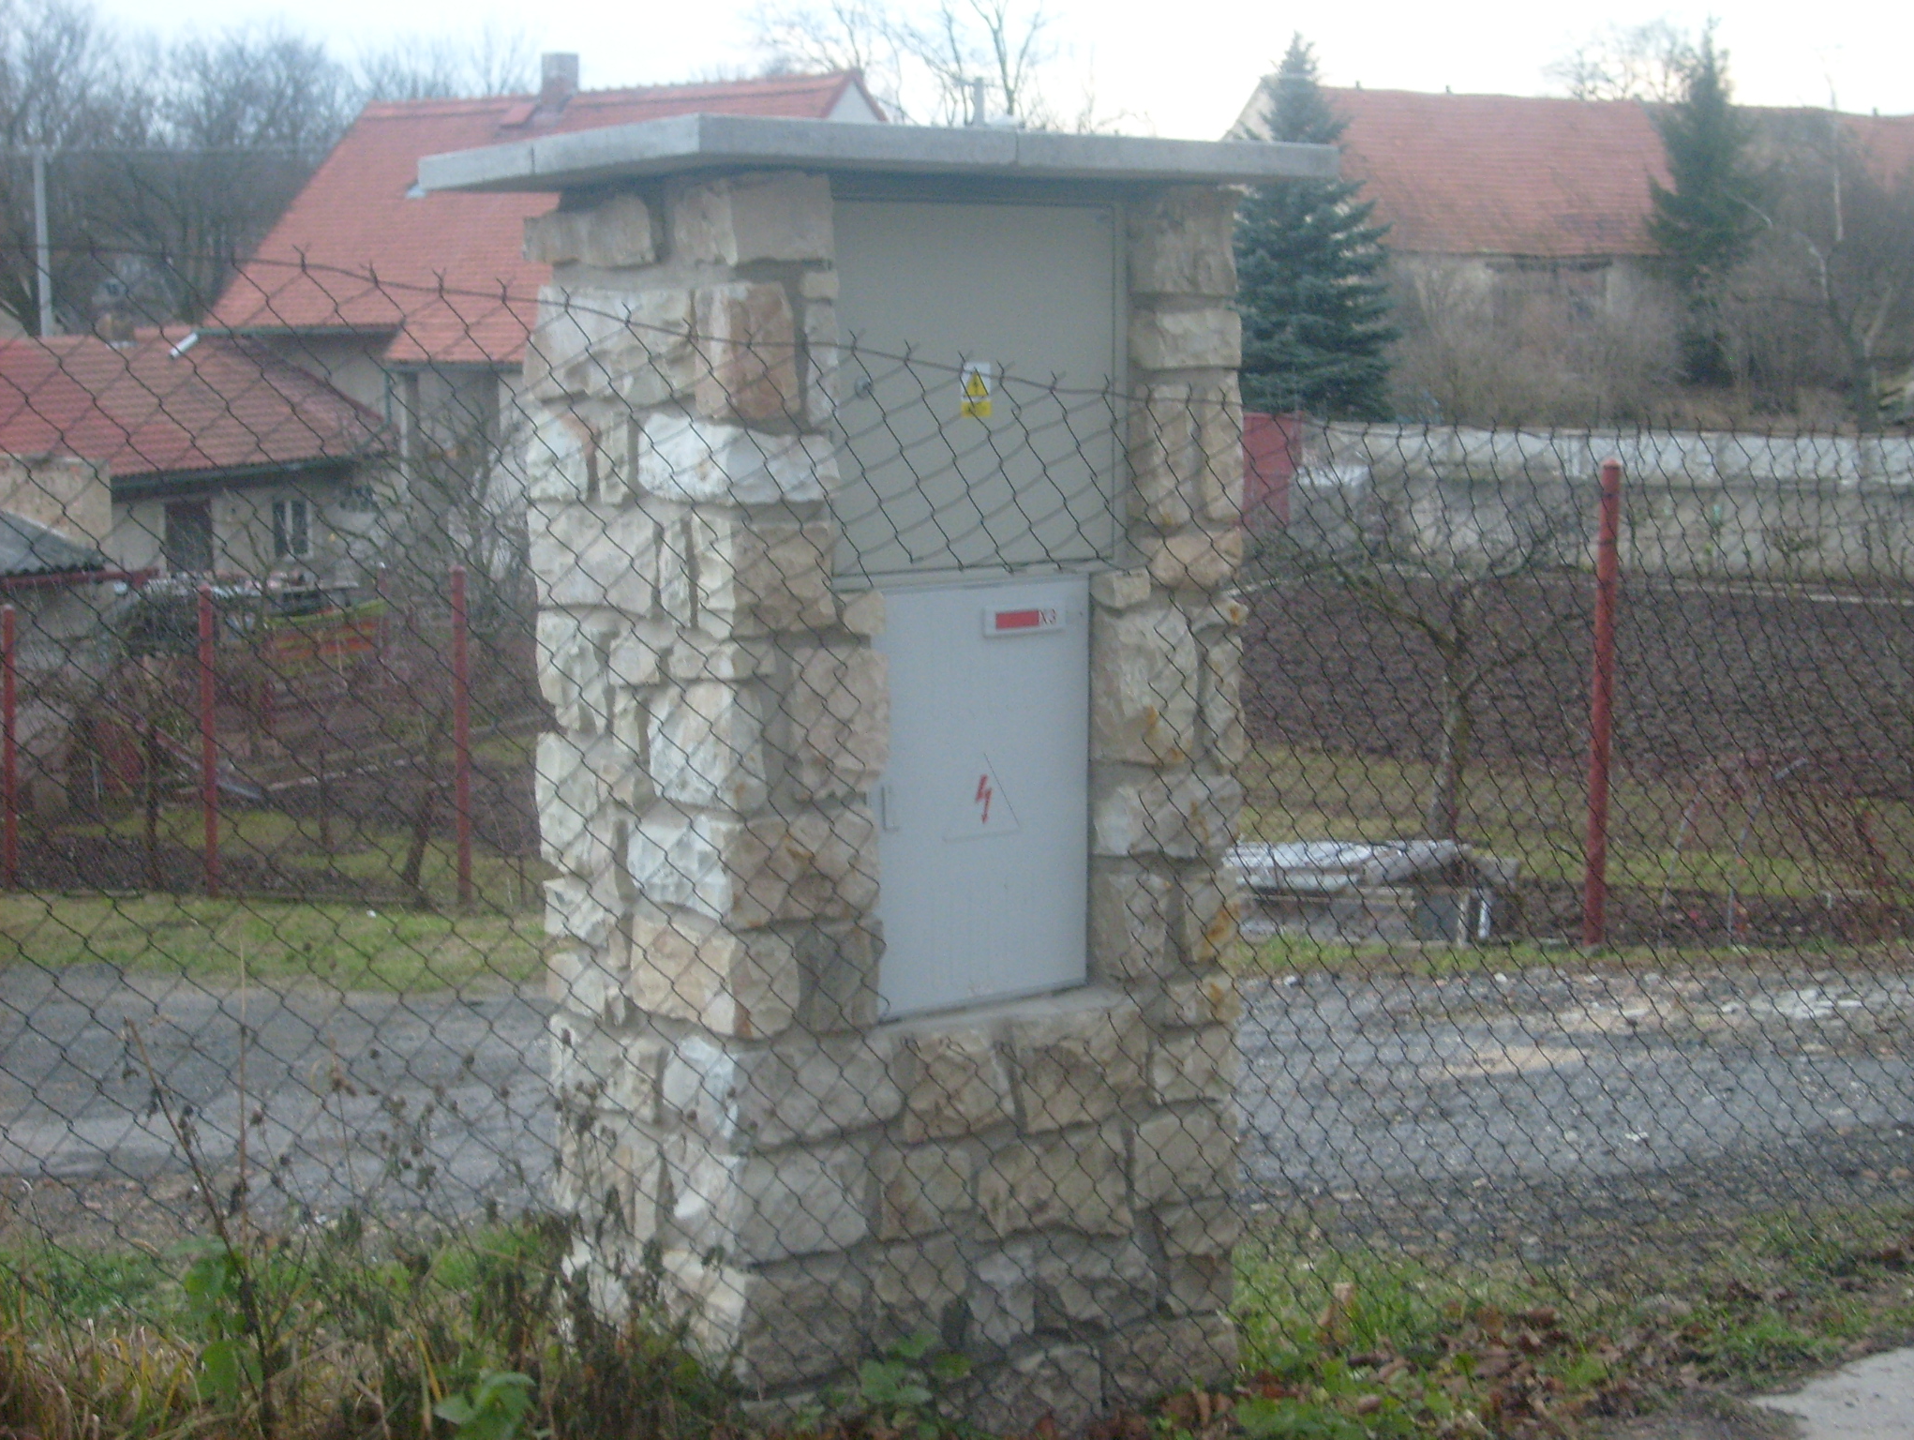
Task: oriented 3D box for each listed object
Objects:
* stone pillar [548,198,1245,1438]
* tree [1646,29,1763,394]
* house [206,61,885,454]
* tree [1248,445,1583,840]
[{"bbox_3d":[-0.110,0.131,4.762,0.950,1.981,0.685,-5,9,-33],"label":"stone pillar"},{"bbox_3d":[15.587,-10.596,60.004,2.434,7.446,2.434,0,7,0],"label":"tree"},{"bbox_3d":[-5.965,-6.691,46.990,10.396,7.677,8.461,4,9,32],"label":"house"},{"bbox_3d":[1.744,-0.266,10.801,1.281,1.524,1.281,0,7,0],"label":"tree"}]

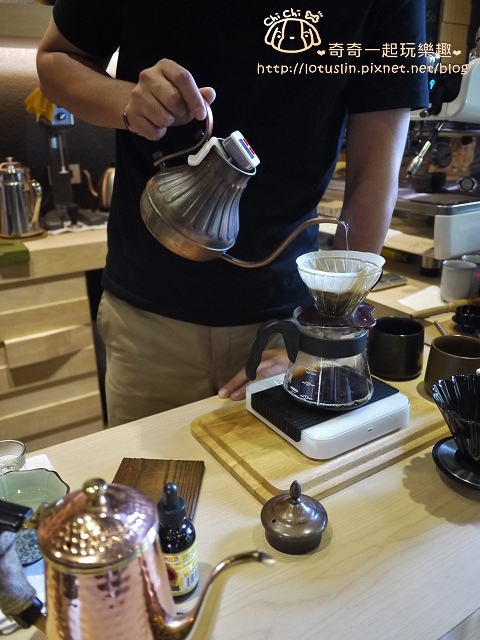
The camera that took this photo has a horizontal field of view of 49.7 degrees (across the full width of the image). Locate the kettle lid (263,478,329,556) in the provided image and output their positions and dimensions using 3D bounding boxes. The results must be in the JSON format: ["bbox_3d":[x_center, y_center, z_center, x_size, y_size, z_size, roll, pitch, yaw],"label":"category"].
[{"bbox_3d":[0.051,0.174,0.479,0.062,0.061,0.062,-1,21,0],"label":"kettle lid"}]

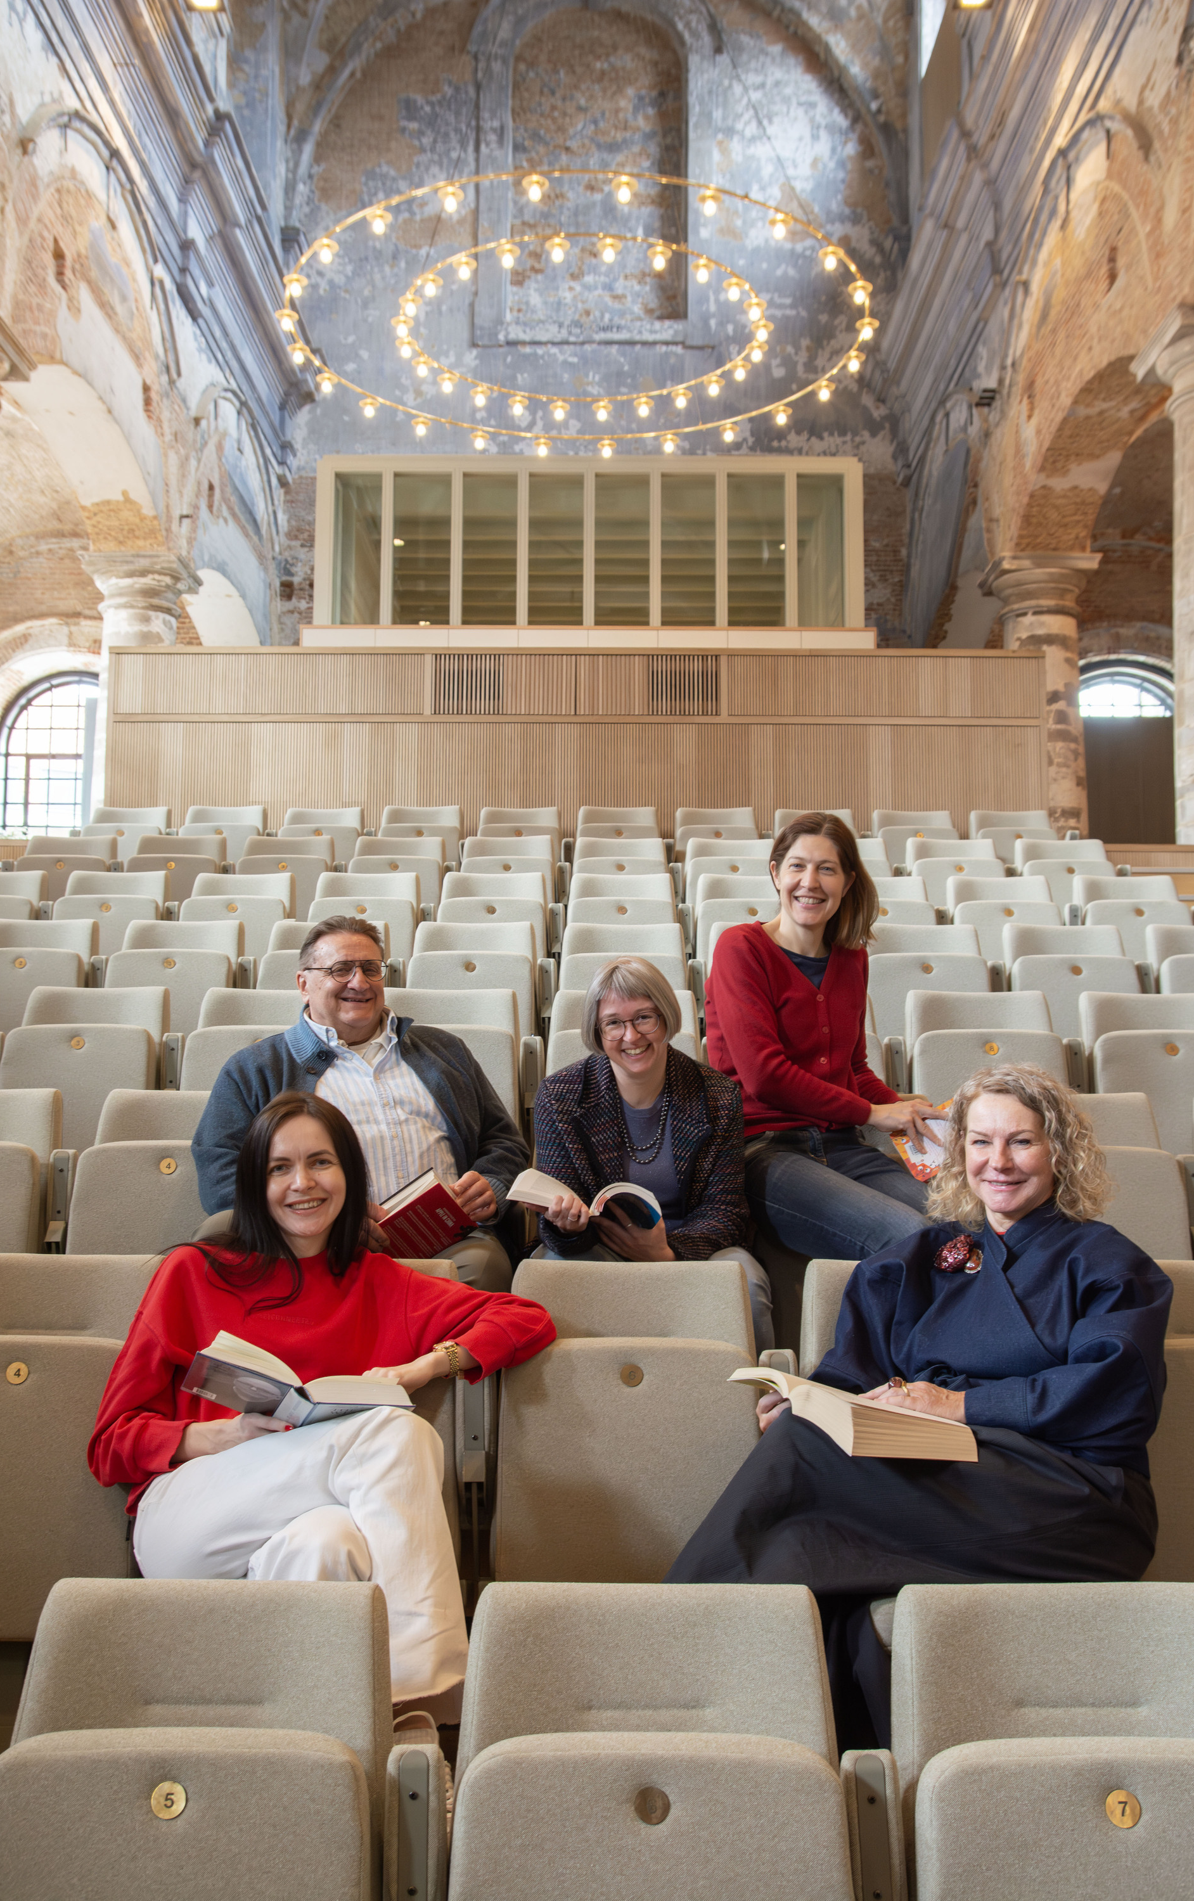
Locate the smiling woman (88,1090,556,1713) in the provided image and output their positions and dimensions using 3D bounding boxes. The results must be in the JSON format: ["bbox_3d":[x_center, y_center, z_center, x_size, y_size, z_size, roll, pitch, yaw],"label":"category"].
[{"bbox_3d":[-0.415,0.791,2.495,0.720,1.180,0.860,1,-6,-9],"label":"smiling woman"}]

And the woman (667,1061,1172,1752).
[{"bbox_3d":[0.495,0.776,2.492,0.640,1.220,0.930,-2,-6,23],"label":"woman"}]

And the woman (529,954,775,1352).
[{"bbox_3d":[0.106,0.598,3.438,0.500,1.150,0.780,0,-6,3],"label":"woman"}]

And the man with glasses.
[{"bbox_3d":[-0.483,0.540,3.494,0.680,1.260,0.840,2,-6,-12],"label":"man with glasses"}]

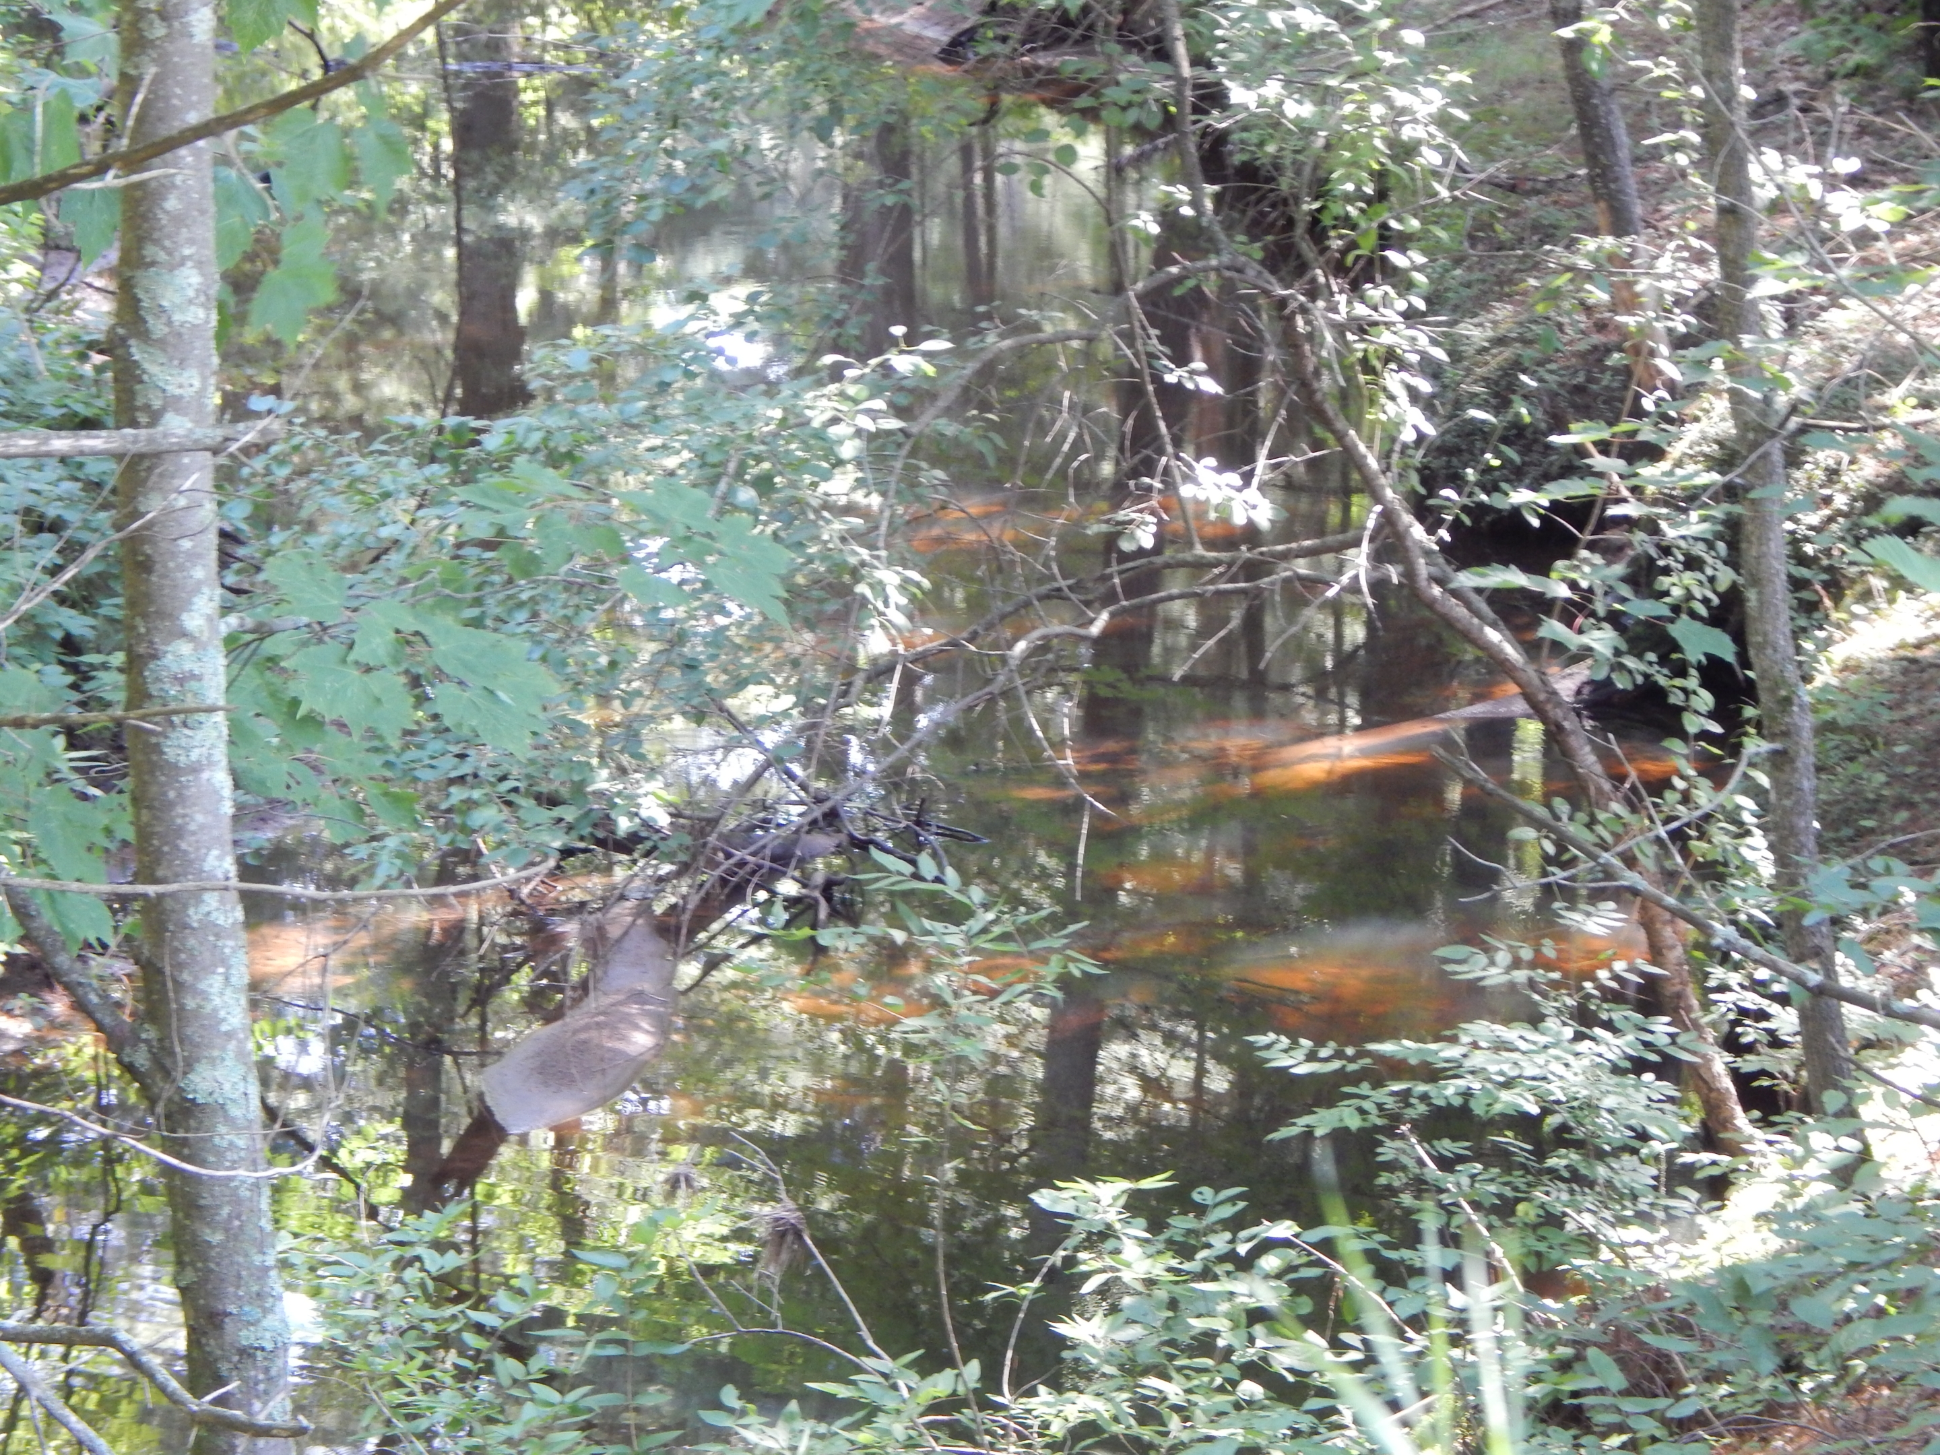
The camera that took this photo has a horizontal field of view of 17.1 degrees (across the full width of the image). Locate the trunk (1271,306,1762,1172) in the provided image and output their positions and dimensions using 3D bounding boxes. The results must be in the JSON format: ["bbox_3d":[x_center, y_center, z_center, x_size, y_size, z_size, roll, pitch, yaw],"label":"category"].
[{"bbox_3d":[0.818,0.007,9.600,0.160,1.450,0.180,-28,0,6],"label":"trunk"}]

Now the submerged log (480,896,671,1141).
[{"bbox_3d":[-0.654,0.482,10.700,0.240,0.270,0.750,6,14,26],"label":"submerged log"}]

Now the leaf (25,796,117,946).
[{"bbox_3d":[-0.795,0.127,5.700,0.082,0.133,0.035,0,13,0],"label":"leaf"}]

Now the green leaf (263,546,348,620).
[{"bbox_3d":[-0.603,-0.131,5.850,0.077,0.066,0.050,0,13,0],"label":"green leaf"}]

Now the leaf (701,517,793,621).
[{"bbox_3d":[-0.205,-0.145,5.900,0.085,0.094,0.050,0,13,0],"label":"leaf"}]

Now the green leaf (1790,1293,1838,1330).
[{"bbox_3d":[0.968,0.670,7.400,0.056,0.043,0.035,0,13,0],"label":"green leaf"}]

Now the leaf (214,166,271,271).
[{"bbox_3d":[-0.680,-0.462,5.850,0.070,0.096,0.035,0,13,0],"label":"leaf"}]

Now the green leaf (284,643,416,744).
[{"bbox_3d":[-0.558,-0.031,5.800,0.119,0.090,0.050,0,13,0],"label":"green leaf"}]

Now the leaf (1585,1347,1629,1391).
[{"bbox_3d":[0.722,0.726,7.300,0.030,0.060,0.020,-38,0,7],"label":"leaf"}]

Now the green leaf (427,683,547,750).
[{"bbox_3d":[-0.435,-0.010,5.800,0.105,0.063,0.050,0,13,0],"label":"green leaf"}]

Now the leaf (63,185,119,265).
[{"bbox_3d":[-0.784,-0.451,5.800,0.065,0.072,0.035,0,13,0],"label":"leaf"}]

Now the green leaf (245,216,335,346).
[{"bbox_3d":[-0.599,-0.398,5.700,0.079,0.114,0.035,0,13,0],"label":"green leaf"}]

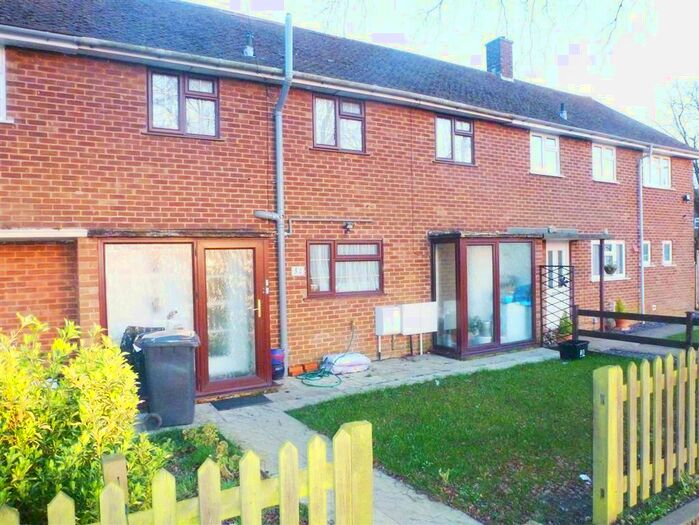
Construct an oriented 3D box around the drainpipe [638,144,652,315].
[{"bbox_3d":[7.770,-0.721,12.592,0.120,4.660,0.310,-2,1,-30],"label":"drainpipe"}]

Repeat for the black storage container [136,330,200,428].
[{"bbox_3d":[-2.085,1.307,5.593,0.700,1.050,0.570,-2,1,-30],"label":"black storage container"}]

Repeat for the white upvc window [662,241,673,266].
[{"bbox_3d":[8.784,-0.244,13.395,0.520,0.710,0.120,-2,1,-30],"label":"white upvc window"}]

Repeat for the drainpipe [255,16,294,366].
[{"bbox_3d":[-1.106,-0.937,7.264,0.510,5.440,0.420,-2,1,-30],"label":"drainpipe"}]

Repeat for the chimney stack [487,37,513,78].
[{"bbox_3d":[4.614,-6.148,14.868,0.570,1.140,0.610,-2,1,-30],"label":"chimney stack"}]

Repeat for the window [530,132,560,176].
[{"bbox_3d":[4.340,-2.371,10.689,1.030,0.910,0.120,-2,1,-30],"label":"window"}]

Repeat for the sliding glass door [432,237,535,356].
[{"bbox_3d":[2.594,0.591,9.237,2.000,2.140,0.720,-2,1,-30],"label":"sliding glass door"}]

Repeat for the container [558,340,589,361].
[{"bbox_3d":[3.944,1.521,8.483,0.420,0.300,0.370,-2,1,-30],"label":"container"}]

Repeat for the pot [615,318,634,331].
[{"bbox_3d":[6.564,1.430,11.702,0.410,0.325,0.410,-2,1,-30],"label":"pot"}]

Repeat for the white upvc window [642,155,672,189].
[{"bbox_3d":[8.352,-2.453,13.139,1.470,0.890,0.120,-2,1,-30],"label":"white upvc window"}]

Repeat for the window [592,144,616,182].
[{"bbox_3d":[6.233,-2.404,11.834,0.980,0.890,0.120,-2,1,-30],"label":"window"}]

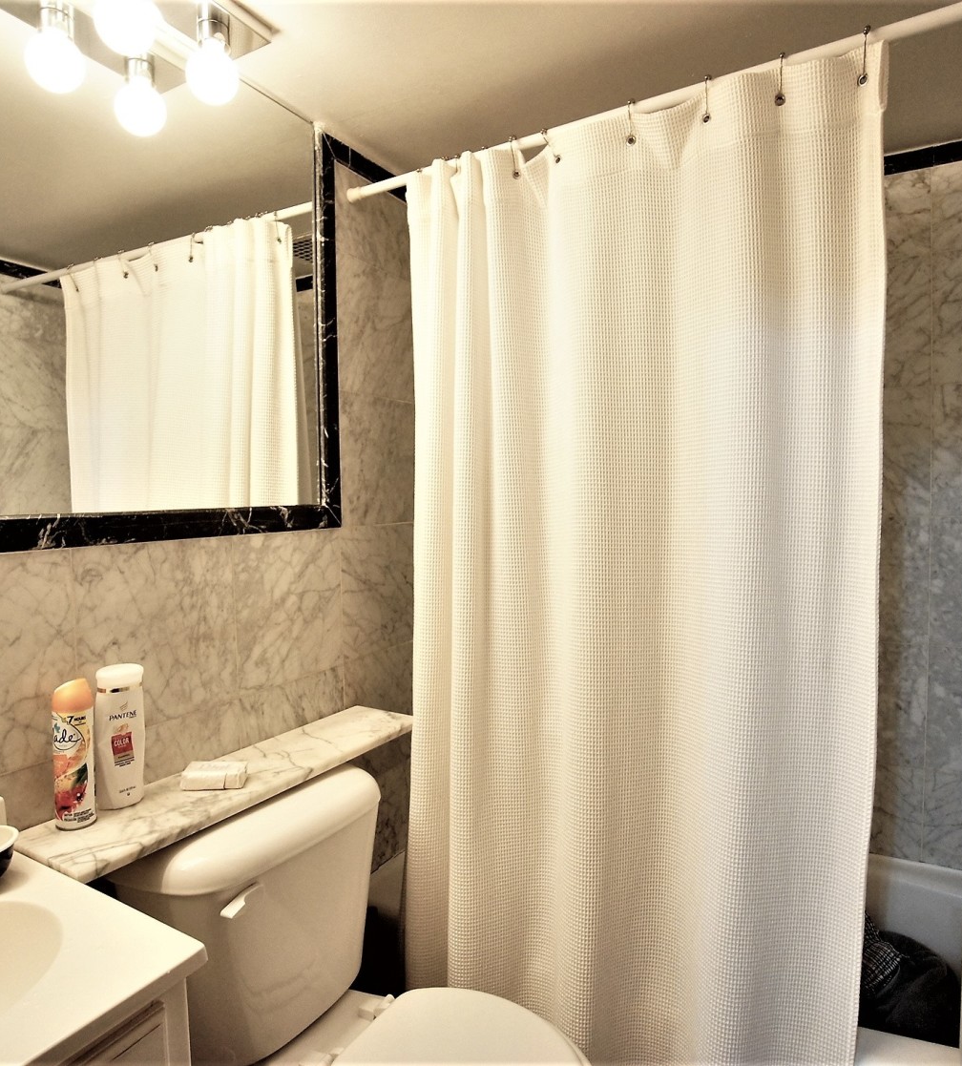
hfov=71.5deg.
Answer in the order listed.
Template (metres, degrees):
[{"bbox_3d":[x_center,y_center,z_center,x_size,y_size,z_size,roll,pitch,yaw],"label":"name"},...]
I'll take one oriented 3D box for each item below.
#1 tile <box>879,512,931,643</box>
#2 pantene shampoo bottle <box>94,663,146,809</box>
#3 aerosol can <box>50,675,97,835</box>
[{"bbox_3d":[0.951,0.115,1.692,0.303,0.305,0.012,1,3,31],"label":"tile"},{"bbox_3d":[-0.574,0.325,1.062,0.068,0.215,0.043,-3,4,-43],"label":"pantene shampoo bottle"},{"bbox_3d":[-0.610,0.335,1.004,0.056,0.212,0.056,-1,3,0],"label":"aerosol can"}]

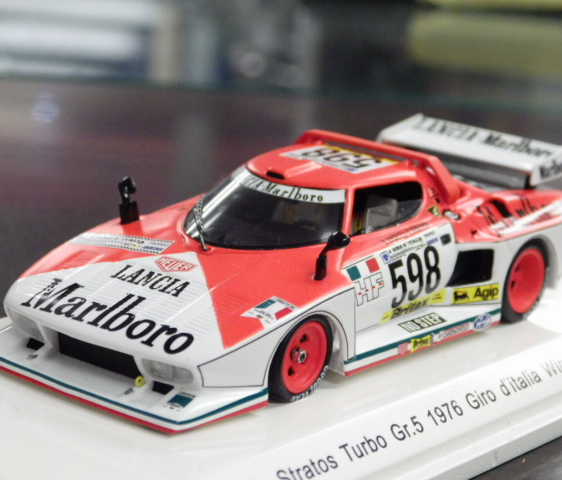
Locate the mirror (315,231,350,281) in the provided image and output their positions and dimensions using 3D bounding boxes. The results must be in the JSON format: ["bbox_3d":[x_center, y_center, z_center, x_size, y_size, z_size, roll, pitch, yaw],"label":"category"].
[{"bbox_3d":[0.007,0.002,0.251,0.004,0.006,0.003,11,18,26],"label":"mirror"}]

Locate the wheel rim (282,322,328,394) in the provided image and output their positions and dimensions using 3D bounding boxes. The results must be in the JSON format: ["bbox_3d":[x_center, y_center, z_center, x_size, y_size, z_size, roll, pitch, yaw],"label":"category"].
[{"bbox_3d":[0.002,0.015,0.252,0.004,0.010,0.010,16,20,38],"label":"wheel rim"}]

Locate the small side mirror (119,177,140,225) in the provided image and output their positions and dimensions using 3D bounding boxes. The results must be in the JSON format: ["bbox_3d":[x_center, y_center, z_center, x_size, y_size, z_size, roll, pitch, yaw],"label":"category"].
[{"bbox_3d":[-0.022,-0.006,0.274,0.003,0.006,0.004,-9,20,-37],"label":"small side mirror"}]

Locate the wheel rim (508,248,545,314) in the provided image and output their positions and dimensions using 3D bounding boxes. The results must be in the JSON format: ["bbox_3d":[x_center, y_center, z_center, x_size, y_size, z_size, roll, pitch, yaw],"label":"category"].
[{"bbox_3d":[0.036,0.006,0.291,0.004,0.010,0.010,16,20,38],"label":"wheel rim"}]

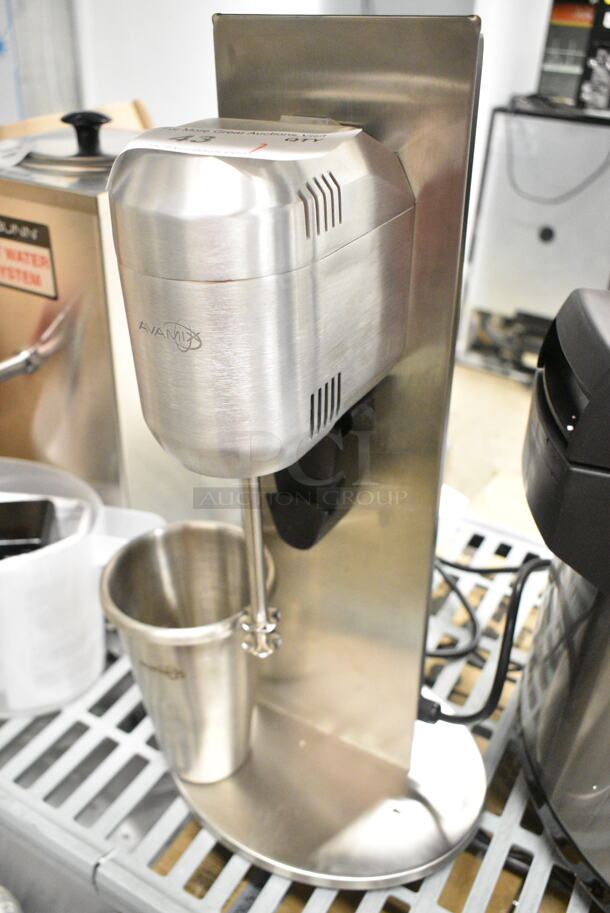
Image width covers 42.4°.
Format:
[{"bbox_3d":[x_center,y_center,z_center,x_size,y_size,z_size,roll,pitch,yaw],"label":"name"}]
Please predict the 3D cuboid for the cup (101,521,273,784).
[{"bbox_3d":[-0.075,0.149,0.561,0.112,0.178,0.112,0,36,0],"label":"cup"}]

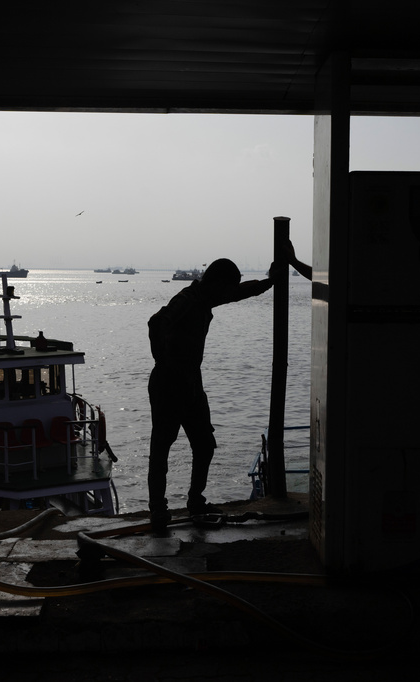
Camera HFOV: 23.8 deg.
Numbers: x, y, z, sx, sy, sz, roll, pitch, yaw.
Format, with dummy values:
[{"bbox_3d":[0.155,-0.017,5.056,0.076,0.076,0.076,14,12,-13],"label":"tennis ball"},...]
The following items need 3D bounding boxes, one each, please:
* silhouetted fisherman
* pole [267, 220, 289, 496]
[{"bbox_3d":[0.030,0.286,5.830,0.580,1.550,0.700,4,5,37],"label":"silhouetted fisherman"},{"bbox_3d":[0.443,0.102,6.250,0.120,1.760,0.120,0,4,0],"label":"pole"}]

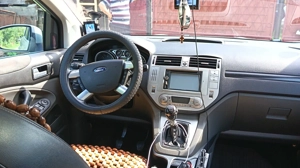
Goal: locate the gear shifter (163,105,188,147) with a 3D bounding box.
[{"bbox_3d":[0.113,0.164,1.144,0.095,0.145,0.120,3,13,10],"label":"gear shifter"}]

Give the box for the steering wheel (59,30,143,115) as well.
[{"bbox_3d":[-0.218,-0.054,1.269,0.388,0.388,0.090,-7,-11,9],"label":"steering wheel"}]

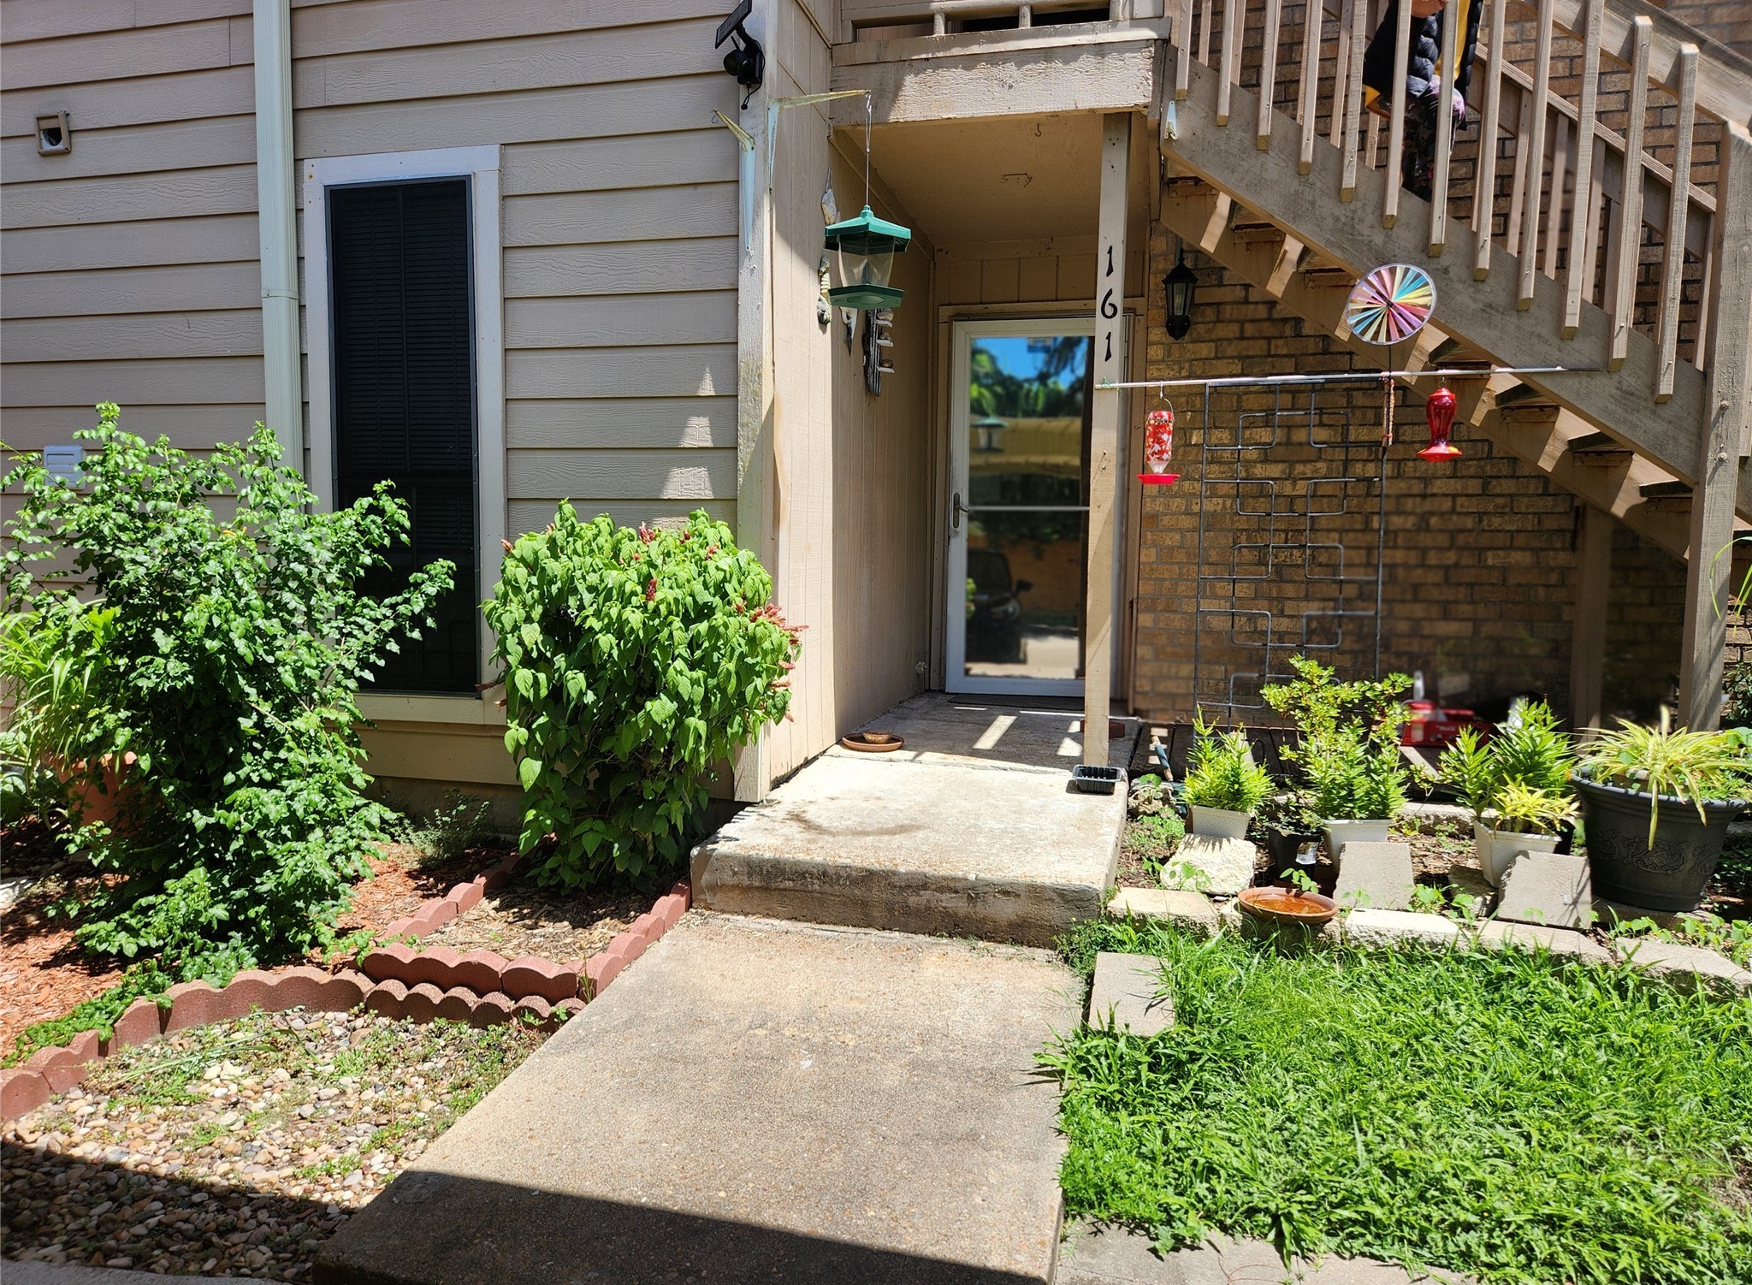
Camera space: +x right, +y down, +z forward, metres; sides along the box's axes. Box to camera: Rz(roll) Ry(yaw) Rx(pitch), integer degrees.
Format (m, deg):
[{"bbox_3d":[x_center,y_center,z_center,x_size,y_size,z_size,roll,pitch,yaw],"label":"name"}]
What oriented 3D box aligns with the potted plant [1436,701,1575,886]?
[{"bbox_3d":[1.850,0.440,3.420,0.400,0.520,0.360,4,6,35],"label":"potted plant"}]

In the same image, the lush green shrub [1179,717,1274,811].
[{"bbox_3d":[1.118,0.394,3.707,0.300,0.300,0.280,2,5,14],"label":"lush green shrub"}]

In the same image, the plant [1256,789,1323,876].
[{"bbox_3d":[1.244,0.583,3.516,0.190,0.260,0.190,2,5,14],"label":"plant"}]

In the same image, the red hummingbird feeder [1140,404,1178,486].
[{"bbox_3d":[1.030,-0.721,4.232,0.155,0.290,0.155,2,5,14],"label":"red hummingbird feeder"}]

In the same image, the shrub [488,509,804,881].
[{"bbox_3d":[-0.697,0.159,3.468,0.880,1.090,0.760,2,5,14],"label":"shrub"}]

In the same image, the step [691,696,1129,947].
[{"bbox_3d":[0.445,0.534,4.750,1.180,0.170,3.500,2,5,14],"label":"step"}]

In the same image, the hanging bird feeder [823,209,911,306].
[{"bbox_3d":[-0.026,-1.240,3.720,0.270,0.305,0.300,1,5,-1],"label":"hanging bird feeder"}]

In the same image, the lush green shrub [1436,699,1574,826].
[{"bbox_3d":[1.866,0.357,3.450,0.400,0.360,0.360,4,6,35],"label":"lush green shrub"}]

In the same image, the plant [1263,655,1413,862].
[{"bbox_3d":[1.443,0.389,3.637,0.440,0.670,0.400,2,5,14],"label":"plant"}]

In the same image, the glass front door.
[{"bbox_3d":[0.859,-0.715,6.318,0.910,2.040,0.060,2,5,14],"label":"glass front door"}]

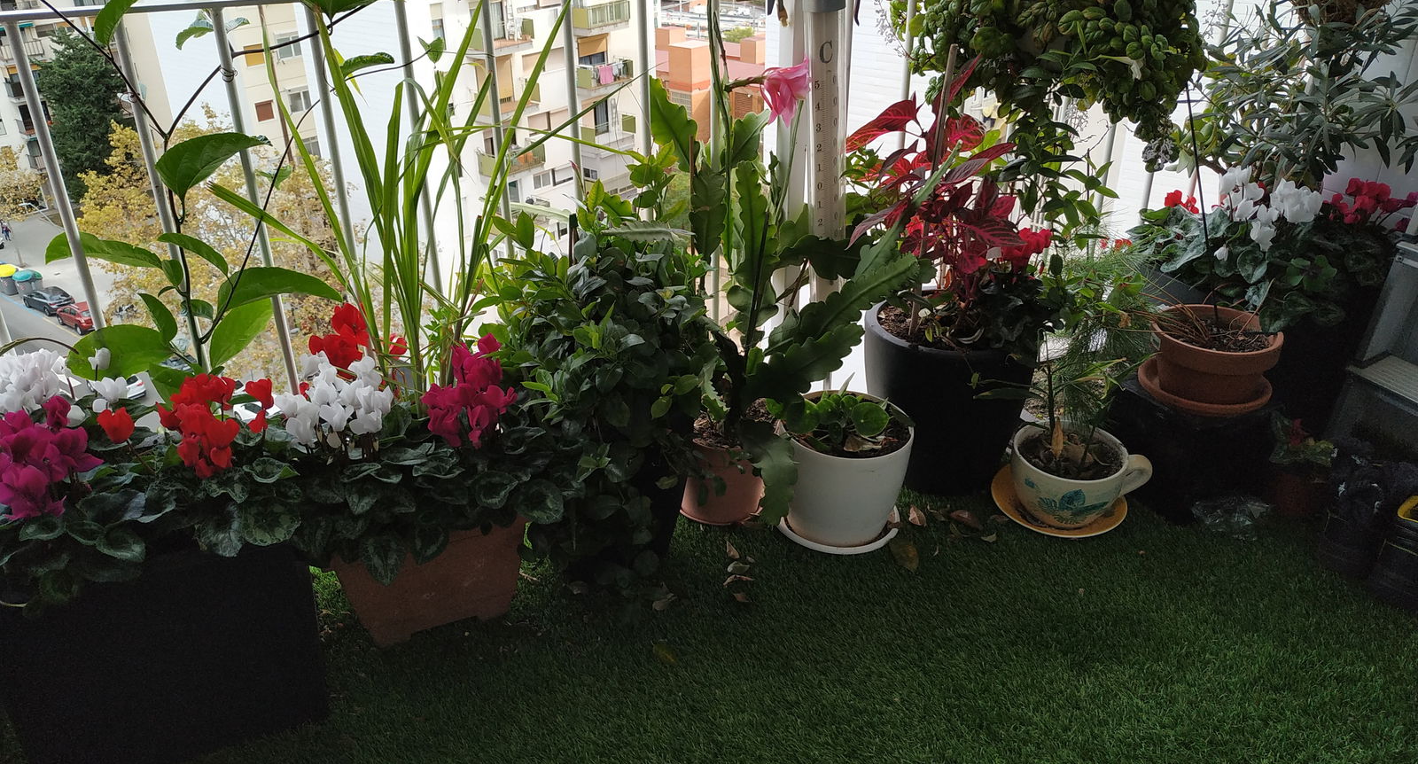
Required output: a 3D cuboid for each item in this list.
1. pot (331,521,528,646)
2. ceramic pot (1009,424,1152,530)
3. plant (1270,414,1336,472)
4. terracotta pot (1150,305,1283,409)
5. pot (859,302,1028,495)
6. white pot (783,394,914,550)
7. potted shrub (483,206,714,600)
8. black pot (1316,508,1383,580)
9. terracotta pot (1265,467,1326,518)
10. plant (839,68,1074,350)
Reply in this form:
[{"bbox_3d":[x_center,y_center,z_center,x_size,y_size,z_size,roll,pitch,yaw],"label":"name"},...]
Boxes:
[{"bbox_3d":[-0.442,0.253,1.557,0.300,0.220,0.250,-12,30,-19],"label":"pot"},{"bbox_3d":[0.659,0.176,1.745,0.233,0.122,0.196,0,29,2],"label":"ceramic pot"},{"bbox_3d":[1.065,0.115,1.764,0.105,0.085,0.090,17,32,31],"label":"plant"},{"bbox_3d":[0.887,-0.045,1.744,0.208,0.105,0.208,-1,27,0],"label":"terracotta pot"},{"bbox_3d":[0.447,0.022,1.891,0.308,0.305,0.308,-1,27,0],"label":"pot"},{"bbox_3d":[0.229,0.156,1.716,0.230,0.198,0.230,4,29,8],"label":"white pot"},{"bbox_3d":[-0.148,0.030,1.563,0.335,0.600,0.330,-1,28,0],"label":"potted shrub"},{"bbox_3d":[1.059,0.267,1.630,0.094,0.090,0.094,19,34,34],"label":"black pot"},{"bbox_3d":[1.058,0.181,1.779,0.105,0.098,0.105,18,34,31],"label":"terracotta pot"},{"bbox_3d":[0.429,-0.287,1.701,0.370,0.510,0.340,6,28,13],"label":"plant"}]

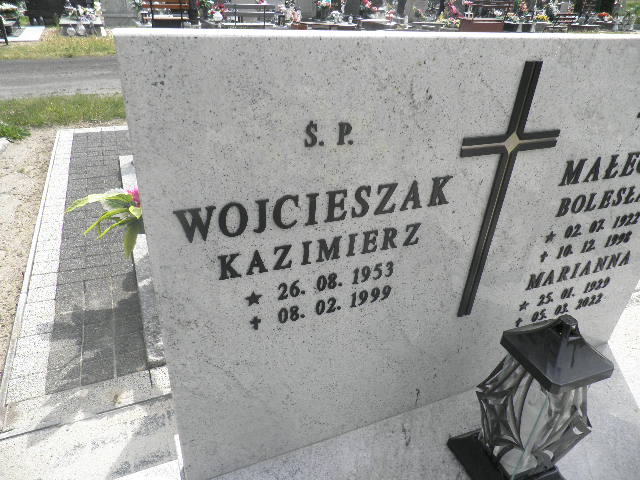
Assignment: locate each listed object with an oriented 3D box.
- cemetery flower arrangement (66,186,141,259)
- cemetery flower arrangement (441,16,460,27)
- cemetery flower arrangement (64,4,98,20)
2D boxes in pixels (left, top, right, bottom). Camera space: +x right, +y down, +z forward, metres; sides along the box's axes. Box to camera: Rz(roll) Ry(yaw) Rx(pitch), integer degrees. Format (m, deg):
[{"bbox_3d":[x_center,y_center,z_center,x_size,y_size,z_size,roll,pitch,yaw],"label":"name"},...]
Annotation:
[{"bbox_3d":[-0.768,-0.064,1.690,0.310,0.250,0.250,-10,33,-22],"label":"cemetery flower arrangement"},{"bbox_3d":[3.657,-6.069,12.323,0.470,0.250,0.300,-10,33,-22],"label":"cemetery flower arrangement"},{"bbox_3d":[-4.939,-4.704,9.177,0.620,0.280,0.350,-10,33,-22],"label":"cemetery flower arrangement"}]

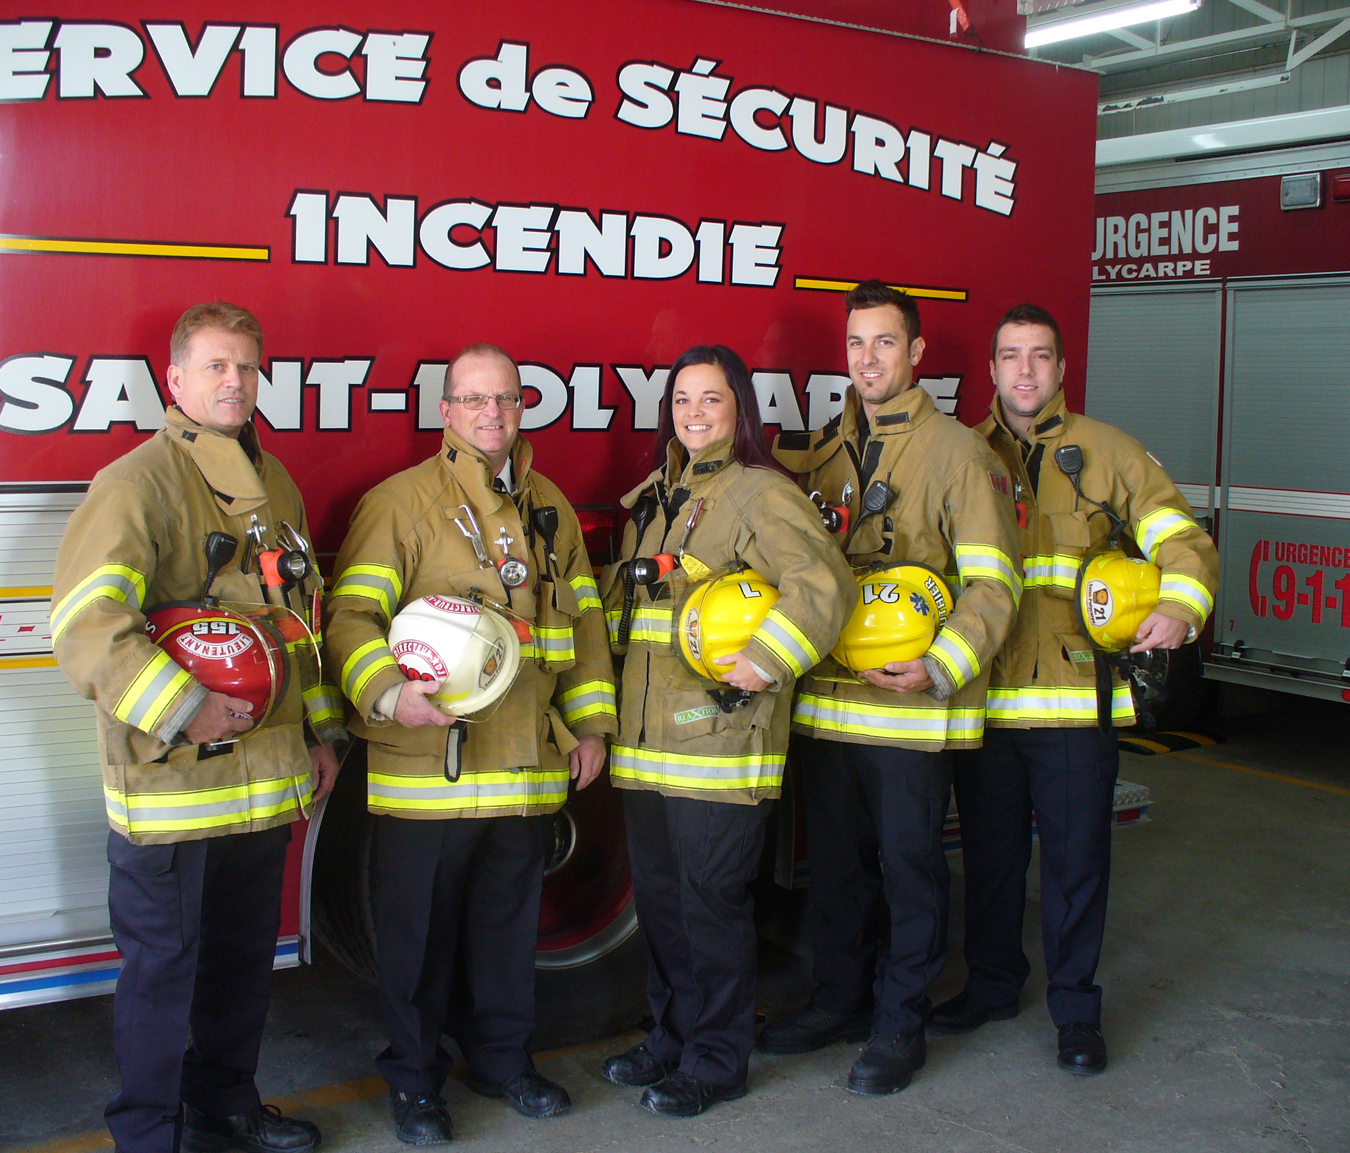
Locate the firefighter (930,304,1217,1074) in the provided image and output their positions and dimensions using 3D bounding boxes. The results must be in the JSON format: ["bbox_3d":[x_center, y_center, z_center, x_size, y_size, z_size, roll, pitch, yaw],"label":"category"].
[{"bbox_3d":[0.969,0.268,4.055,0.650,1.820,0.470,3,6,20],"label":"firefighter"}]

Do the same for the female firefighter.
[{"bbox_3d":[0.088,0.348,3.731,0.540,1.700,0.430,6,8,39],"label":"female firefighter"}]

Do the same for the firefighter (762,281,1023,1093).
[{"bbox_3d":[0.495,0.261,3.903,0.600,1.850,0.470,6,8,38],"label":"firefighter"}]

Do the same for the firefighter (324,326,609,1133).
[{"bbox_3d":[-0.457,0.353,3.601,0.640,1.700,0.460,-2,7,-27],"label":"firefighter"}]

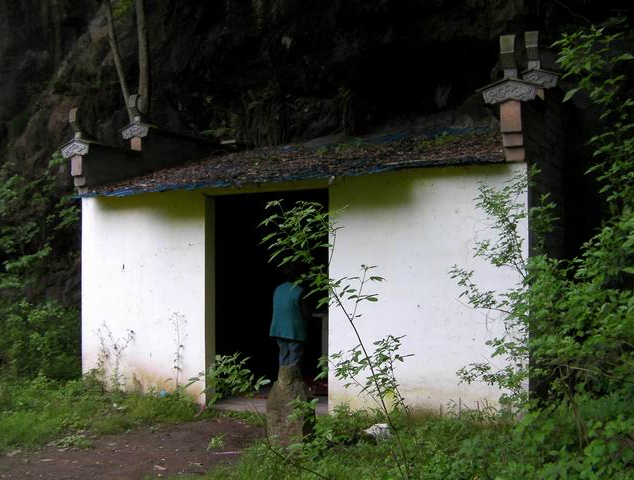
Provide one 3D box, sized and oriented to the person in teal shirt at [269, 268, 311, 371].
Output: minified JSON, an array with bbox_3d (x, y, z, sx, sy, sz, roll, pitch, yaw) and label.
[{"bbox_3d":[-0.310,1.030,8.100,0.470,1.500,0.400,-2,-2,32],"label":"person in teal shirt"}]

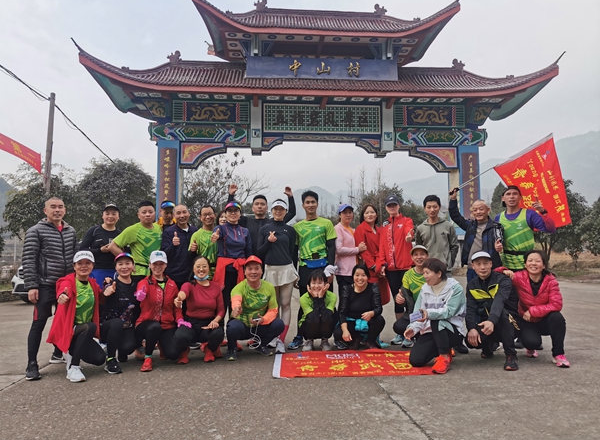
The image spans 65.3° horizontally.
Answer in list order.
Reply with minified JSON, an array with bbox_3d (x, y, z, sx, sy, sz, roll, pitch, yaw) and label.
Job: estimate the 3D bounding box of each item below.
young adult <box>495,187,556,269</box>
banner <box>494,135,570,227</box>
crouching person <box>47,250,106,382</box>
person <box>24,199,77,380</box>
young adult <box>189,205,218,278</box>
[{"bbox_3d":[2.541,0.521,5.250,0.680,1.815,0.480,-1,-3,26],"label":"young adult"},{"bbox_3d":[2.807,-0.453,5.650,0.930,1.130,0.300,0,-3,0],"label":"banner"},{"bbox_3d":[-1.997,0.807,4.220,0.520,1.080,0.720,2,-6,-23],"label":"crouching person"},{"bbox_3d":[-2.362,0.598,4.430,0.550,1.621,0.480,2,-3,-36],"label":"person"},{"bbox_3d":[-1.089,0.632,5.450,0.480,1.602,0.380,1,-3,-14],"label":"young adult"}]

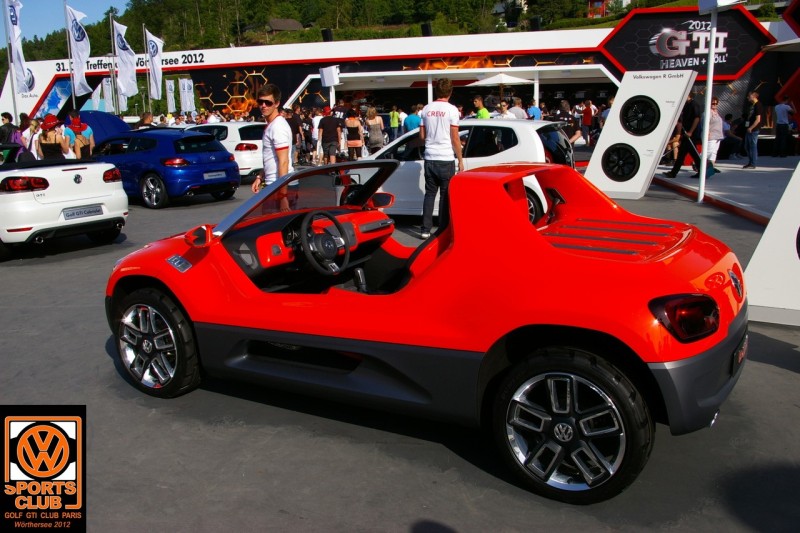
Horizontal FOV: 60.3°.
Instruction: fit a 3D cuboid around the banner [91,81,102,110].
[{"bbox_3d":[-23.998,-13.545,54.455,0.950,2.750,0.300,-3,13,-11],"label":"banner"}]

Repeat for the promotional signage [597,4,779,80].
[{"bbox_3d":[8.806,-6.875,21.402,5.140,2.150,0.300,5,14,24],"label":"promotional signage"}]

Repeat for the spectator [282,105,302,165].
[{"bbox_3d":[-3.101,-3.901,20.614,0.500,1.760,0.360,6,14,30],"label":"spectator"}]

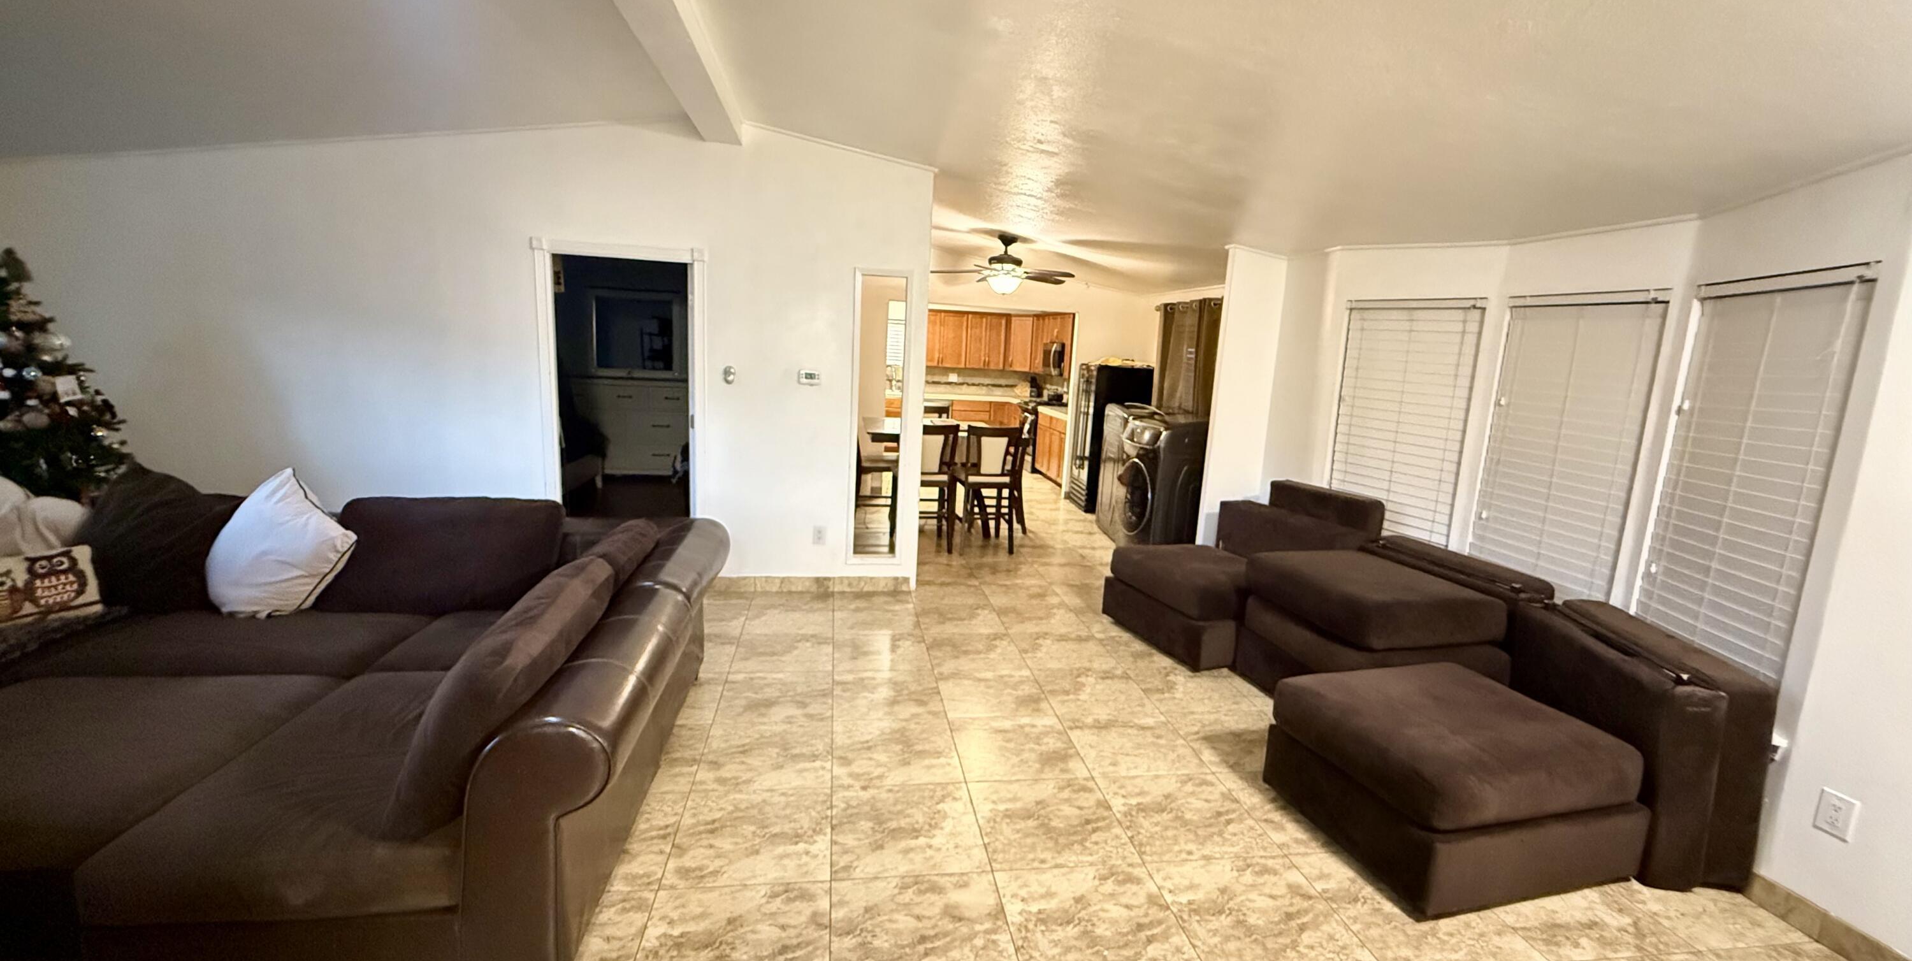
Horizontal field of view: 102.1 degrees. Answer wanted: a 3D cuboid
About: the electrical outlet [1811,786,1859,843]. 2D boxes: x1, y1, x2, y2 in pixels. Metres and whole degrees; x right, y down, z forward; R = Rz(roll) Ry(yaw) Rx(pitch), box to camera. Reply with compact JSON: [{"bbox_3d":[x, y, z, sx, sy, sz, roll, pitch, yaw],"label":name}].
[{"bbox_3d":[2.639,1.003,2.314,0.010,0.121,0.077,1,10,-9],"label":"electrical outlet"}]

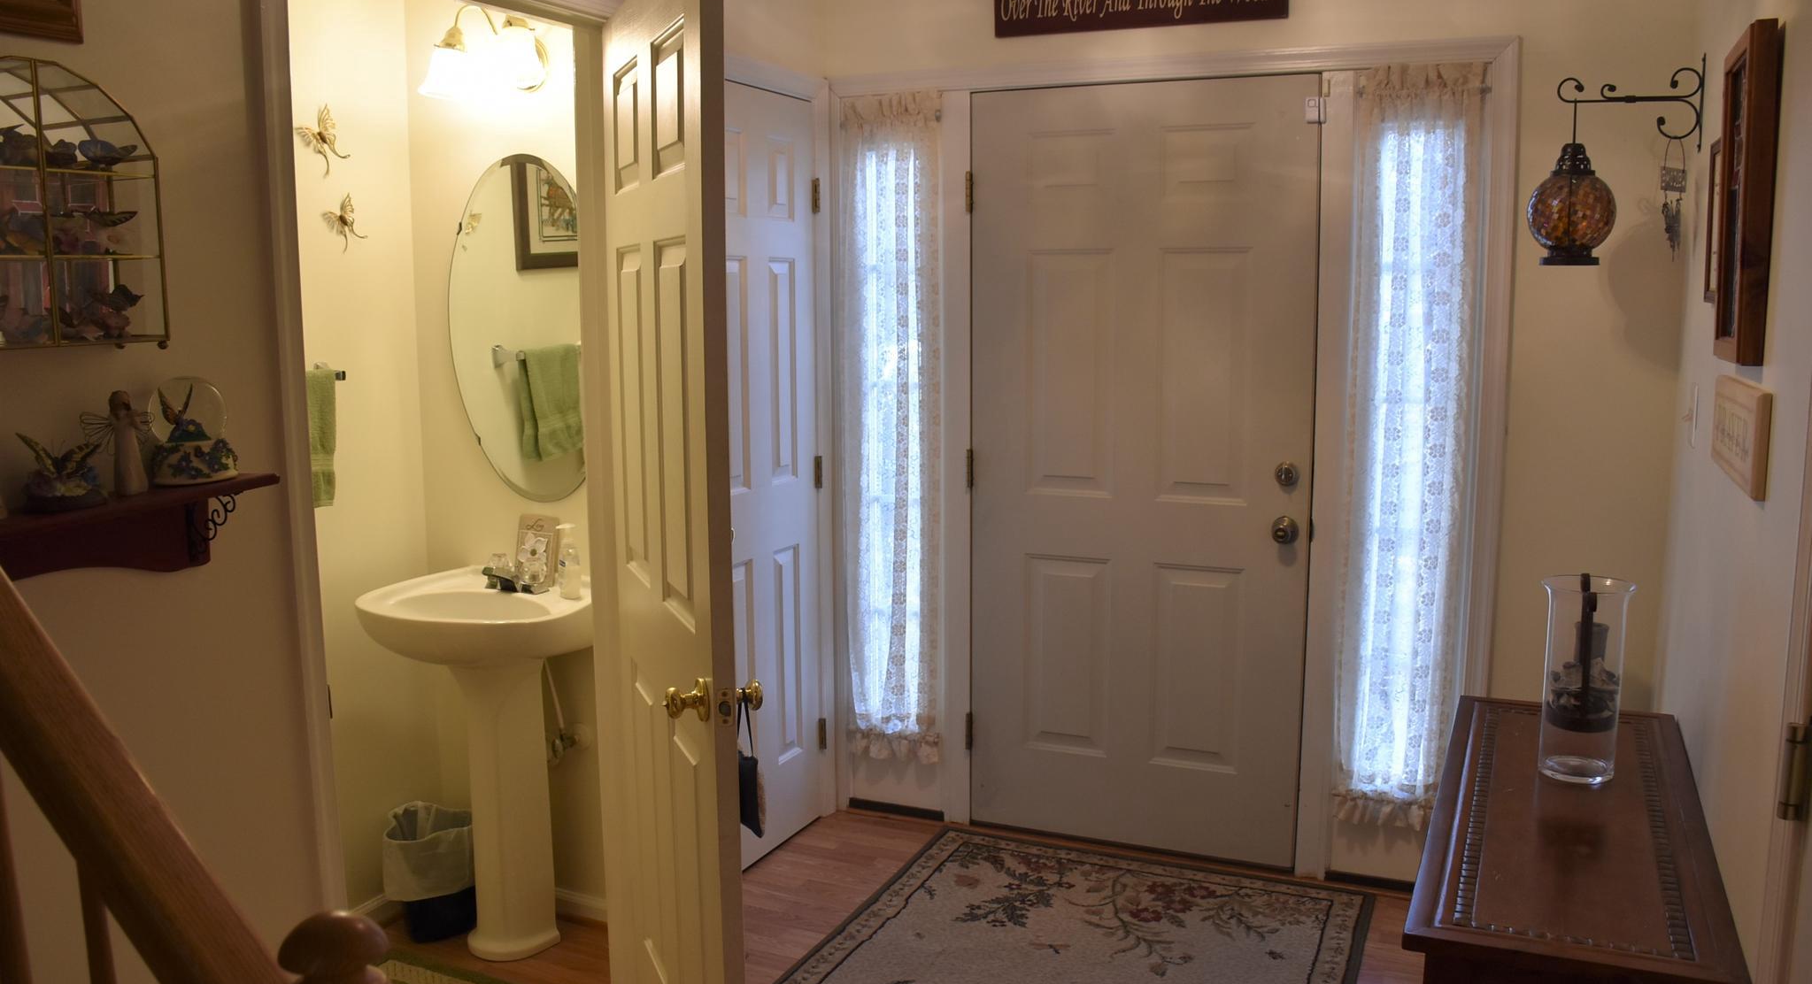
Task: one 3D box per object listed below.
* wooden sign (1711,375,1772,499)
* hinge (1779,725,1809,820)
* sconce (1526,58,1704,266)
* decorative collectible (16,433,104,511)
[{"bbox_3d":[1.159,-0.091,1.890,0.015,0.131,0.462,4,9,25],"label":"wooden sign"},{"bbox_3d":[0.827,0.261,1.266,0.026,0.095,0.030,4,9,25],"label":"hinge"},{"bbox_3d":[1.501,-0.700,2.885,0.325,0.433,0.180,3,10,23],"label":"sconce"},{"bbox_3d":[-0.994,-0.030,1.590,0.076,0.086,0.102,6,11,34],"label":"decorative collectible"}]

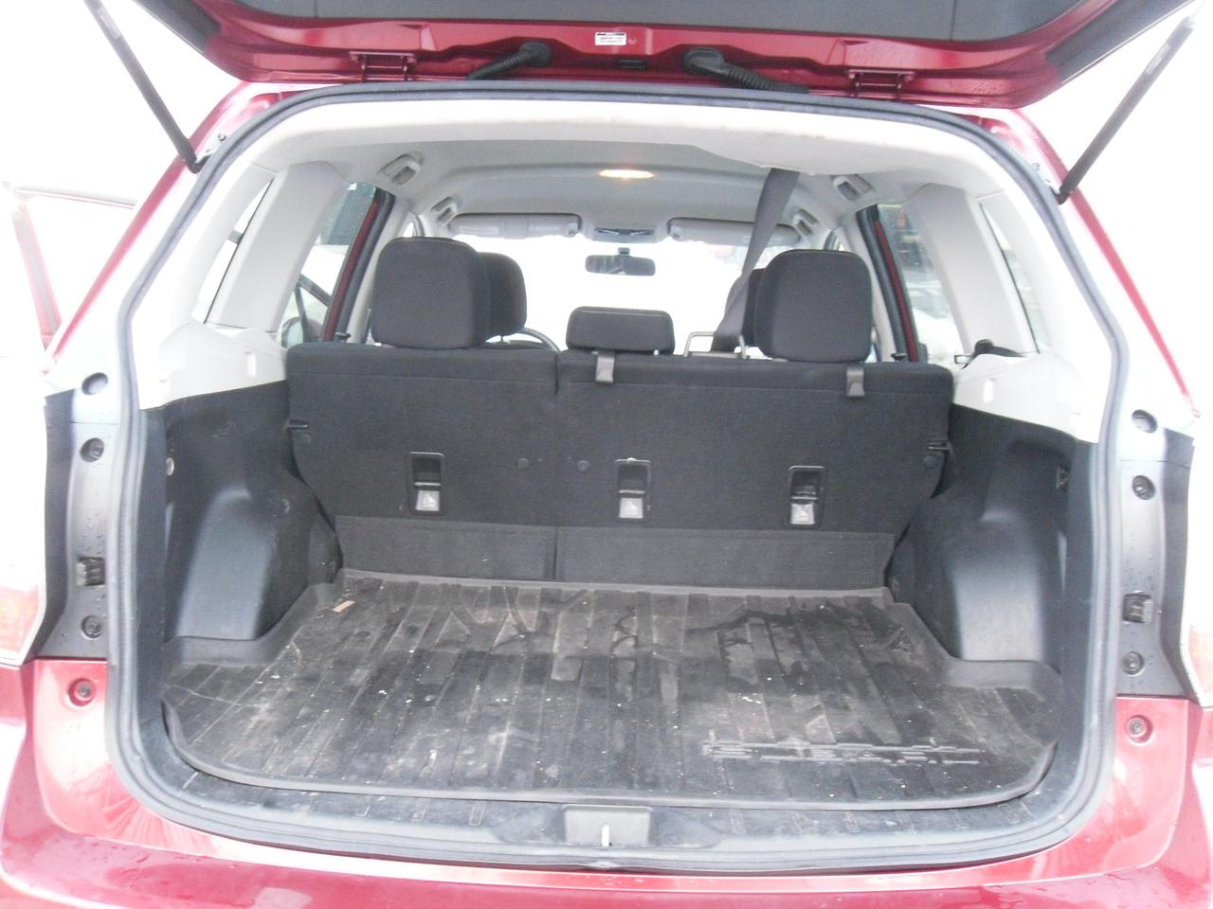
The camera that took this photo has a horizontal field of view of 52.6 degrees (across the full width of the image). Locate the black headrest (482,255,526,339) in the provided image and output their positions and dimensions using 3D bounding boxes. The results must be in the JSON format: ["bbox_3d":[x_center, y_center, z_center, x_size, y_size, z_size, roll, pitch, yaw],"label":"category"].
[{"bbox_3d":[-0.330,-0.406,3.110,0.260,0.208,0.125,2,19,1],"label":"black headrest"}]

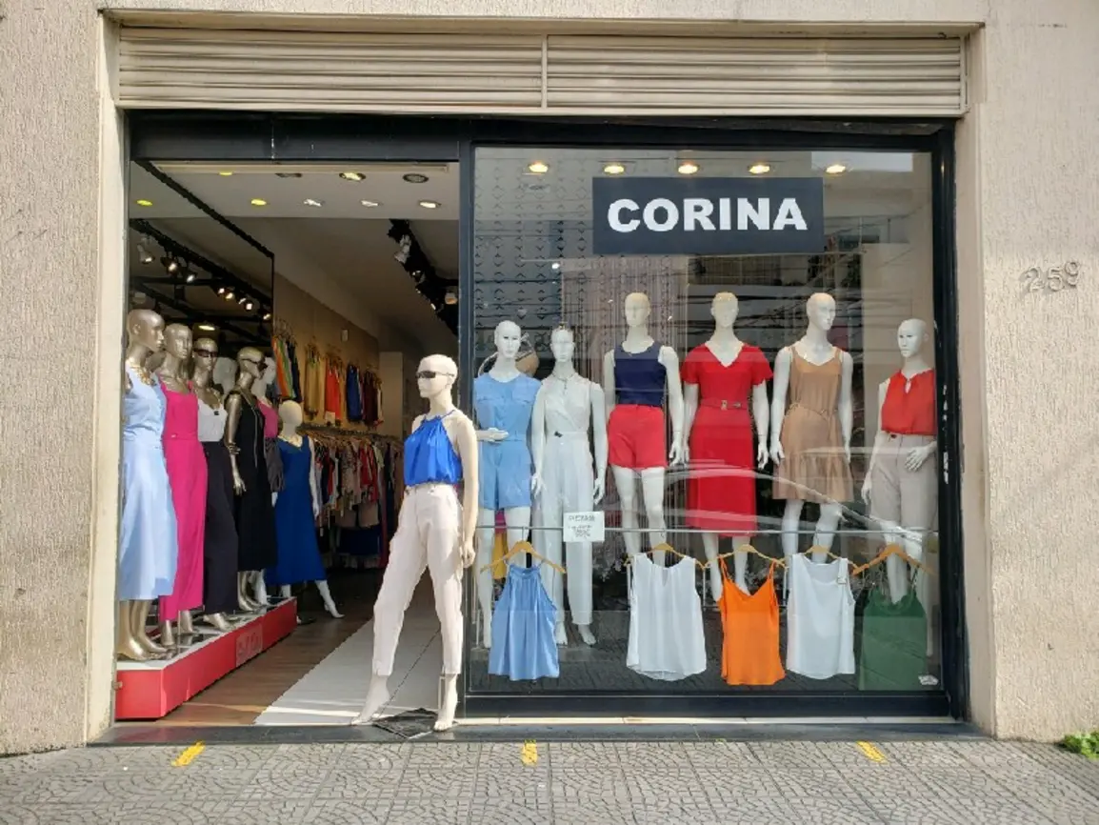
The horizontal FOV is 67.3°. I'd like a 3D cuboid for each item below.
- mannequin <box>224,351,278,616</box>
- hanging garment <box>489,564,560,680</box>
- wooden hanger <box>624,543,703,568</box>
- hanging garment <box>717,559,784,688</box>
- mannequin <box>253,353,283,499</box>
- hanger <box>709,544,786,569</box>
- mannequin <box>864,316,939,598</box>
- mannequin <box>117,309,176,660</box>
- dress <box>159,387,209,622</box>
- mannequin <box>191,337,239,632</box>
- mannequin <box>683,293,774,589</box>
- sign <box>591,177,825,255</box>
[{"bbox_3d":[-2.080,0.452,5.715,0.320,1.790,0.400,-1,-3,29],"label":"mannequin"},{"bbox_3d":[-0.127,1.054,4.154,0.364,0.583,0.090,0,-3,-1],"label":"hanging garment"},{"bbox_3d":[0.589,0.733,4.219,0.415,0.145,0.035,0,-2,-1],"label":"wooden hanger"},{"bbox_3d":[1.030,1.066,4.210,0.350,0.660,0.080,0,-2,-1],"label":"hanging garment"},{"bbox_3d":[-2.071,0.489,6.033,0.360,1.800,0.440,-2,-4,38],"label":"mannequin"},{"bbox_3d":[1.011,0.736,4.223,0.410,0.145,0.035,0,-2,-1],"label":"hanger"},{"bbox_3d":[1.905,0.397,4.446,0.460,1.815,0.380,-2,-3,28],"label":"mannequin"},{"bbox_3d":[-2.153,0.372,4.387,0.330,1.800,0.400,-1,-3,27],"label":"mannequin"},{"bbox_3d":[-2.105,0.509,4.722,0.270,1.350,0.340,-1,-3,34],"label":"dress"},{"bbox_3d":[-2.186,0.426,5.345,0.440,1.830,0.370,2,-4,-42],"label":"mannequin"},{"bbox_3d":[1.037,0.190,4.816,0.490,1.800,0.340,-1,-3,9],"label":"mannequin"},{"bbox_3d":[0.804,-0.993,4.175,1.174,0.388,0.030,0,-3,-1],"label":"sign"}]

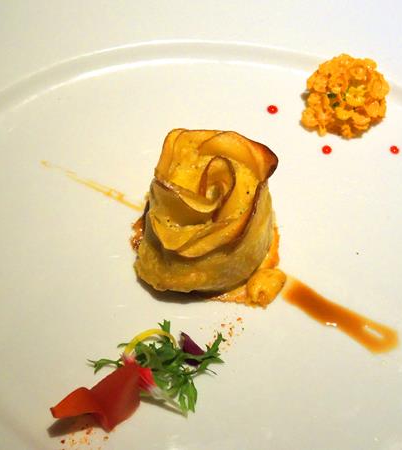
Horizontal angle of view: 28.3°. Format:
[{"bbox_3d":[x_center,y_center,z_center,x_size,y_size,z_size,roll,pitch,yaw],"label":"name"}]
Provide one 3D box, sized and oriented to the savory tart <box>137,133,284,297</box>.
[{"bbox_3d":[0.002,-0.005,0.277,0.051,0.035,0.049,4,44,0],"label":"savory tart"}]

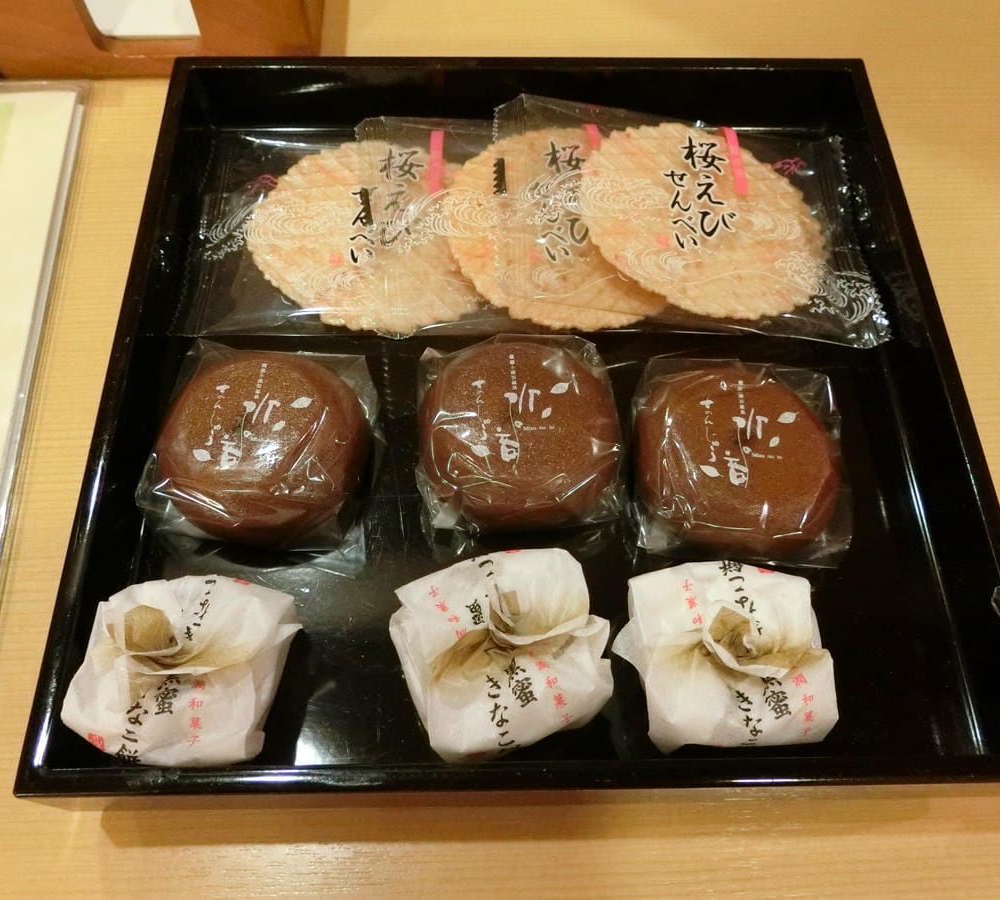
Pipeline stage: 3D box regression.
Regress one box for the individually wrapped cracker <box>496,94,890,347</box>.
[{"bbox_3d":[0.066,-0.082,0.306,0.134,0.014,0.098,4,63,-6],"label":"individually wrapped cracker"}]

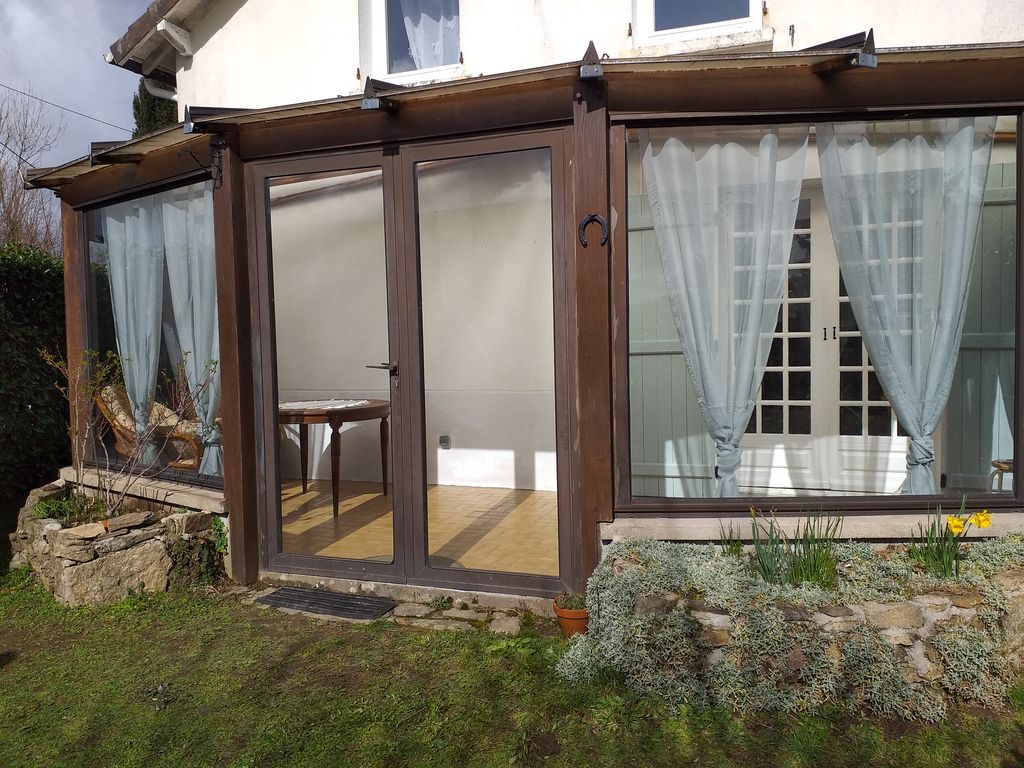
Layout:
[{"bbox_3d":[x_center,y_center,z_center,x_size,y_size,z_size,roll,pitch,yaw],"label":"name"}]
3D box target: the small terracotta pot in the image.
[{"bbox_3d":[0.266,1.039,3.376,0.178,0.160,0.178,-1,3,0],"label":"small terracotta pot"}]

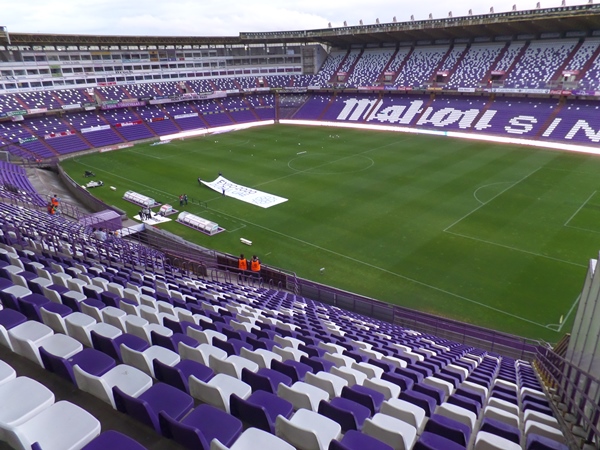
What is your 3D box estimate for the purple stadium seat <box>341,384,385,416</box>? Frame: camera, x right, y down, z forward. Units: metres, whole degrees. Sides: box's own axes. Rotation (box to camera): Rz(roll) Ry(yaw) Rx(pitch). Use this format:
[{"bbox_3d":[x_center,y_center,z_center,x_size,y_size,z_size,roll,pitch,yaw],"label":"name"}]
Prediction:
[{"bbox_3d":[0.800,2.094,5.017,0.437,0.348,0.435,10,25,28],"label":"purple stadium seat"}]

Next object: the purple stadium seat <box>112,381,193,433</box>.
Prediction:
[{"bbox_3d":[-1.169,1.367,3.229,0.437,0.348,0.435,10,25,28],"label":"purple stadium seat"}]

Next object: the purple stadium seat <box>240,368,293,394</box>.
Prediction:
[{"bbox_3d":[-0.391,1.755,4.714,0.437,0.348,0.435,10,25,28],"label":"purple stadium seat"}]

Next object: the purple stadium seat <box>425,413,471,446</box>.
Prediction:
[{"bbox_3d":[1.679,2.257,4.527,0.437,0.348,0.435,11,25,29],"label":"purple stadium seat"}]

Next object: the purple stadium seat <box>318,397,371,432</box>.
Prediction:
[{"bbox_3d":[0.487,1.914,4.233,0.437,0.348,0.435,10,25,28],"label":"purple stadium seat"}]

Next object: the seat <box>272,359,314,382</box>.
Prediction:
[{"bbox_3d":[-0.084,1.934,5.501,0.437,0.348,0.435,10,25,28],"label":"seat"}]

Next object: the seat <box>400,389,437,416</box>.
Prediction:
[{"bbox_3d":[1.631,2.369,5.514,0.437,0.348,0.435,10,25,29],"label":"seat"}]

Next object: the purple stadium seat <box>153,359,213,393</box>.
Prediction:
[{"bbox_3d":[-1.223,1.482,4.211,0.437,0.348,0.435,10,25,28],"label":"purple stadium seat"}]

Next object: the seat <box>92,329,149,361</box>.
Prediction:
[{"bbox_3d":[-2.102,1.328,4.679,0.437,0.348,0.435,10,25,27],"label":"seat"}]

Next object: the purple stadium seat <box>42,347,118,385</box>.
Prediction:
[{"bbox_3d":[-2.041,1.213,3.698,0.437,0.348,0.435,10,25,28],"label":"purple stadium seat"}]

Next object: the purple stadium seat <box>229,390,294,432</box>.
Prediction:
[{"bbox_3d":[-0.348,1.639,3.736,0.437,0.348,0.435,10,25,28],"label":"purple stadium seat"}]

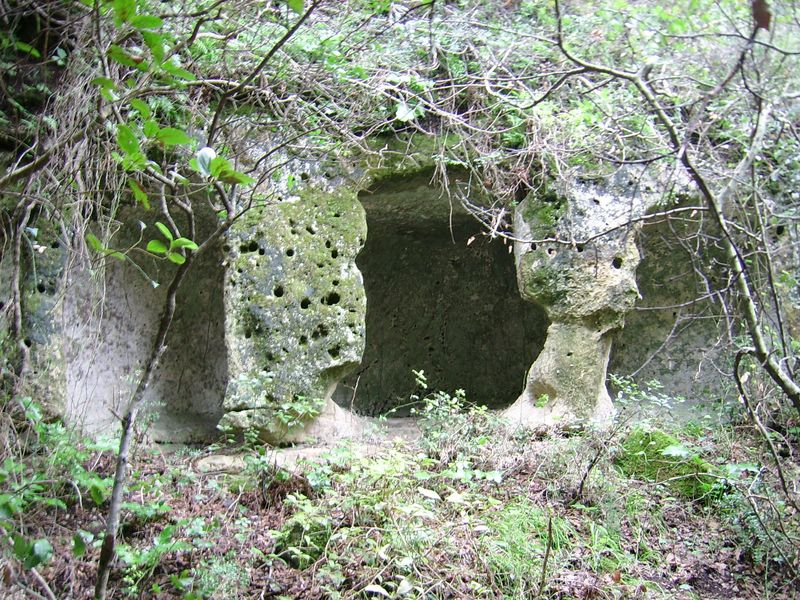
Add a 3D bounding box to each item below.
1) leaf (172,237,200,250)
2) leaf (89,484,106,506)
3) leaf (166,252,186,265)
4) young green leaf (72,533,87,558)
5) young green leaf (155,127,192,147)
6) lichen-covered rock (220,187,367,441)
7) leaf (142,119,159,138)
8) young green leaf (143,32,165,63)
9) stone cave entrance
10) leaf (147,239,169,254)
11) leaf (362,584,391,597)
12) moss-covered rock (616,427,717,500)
[{"bbox_3d":[-0.849,-0.222,3.200,0.105,0.022,0.050,13,42,10],"label":"leaf"},{"bbox_3d":[-1.533,0.988,4.100,0.060,0.105,0.020,-15,-21,-12],"label":"leaf"},{"bbox_3d":[-0.882,-0.164,3.200,0.085,0.018,0.048,27,51,24],"label":"leaf"},{"bbox_3d":[-1.189,0.910,3.000,0.052,0.096,0.040,0,-2,0],"label":"young green leaf"},{"bbox_3d":[-0.700,-0.505,2.500,0.117,0.062,0.045,0,-2,0],"label":"young green leaf"},{"bbox_3d":[-0.856,0.108,6.500,1.120,1.970,0.800,0,-3,0],"label":"lichen-covered rock"},{"bbox_3d":[-0.940,-0.645,3.050,0.080,0.053,0.018,34,-32,16],"label":"leaf"},{"bbox_3d":[-0.762,-0.783,2.500,0.068,0.099,0.040,0,-2,0],"label":"young green leaf"},{"bbox_3d":[0.334,-0.036,6.500,1.624,1.837,1.200,0,-2,0],"label":"stone cave entrance"},{"bbox_3d":[-0.959,-0.210,3.200,0.085,0.055,0.018,5,-41,-3],"label":"leaf"},{"bbox_3d":[-0.094,1.167,3.250,0.113,0.048,0.060,0,-2,0],"label":"leaf"},{"bbox_3d":[1.697,1.041,5.150,0.630,0.420,0.500,-1,-3,14],"label":"moss-covered rock"}]

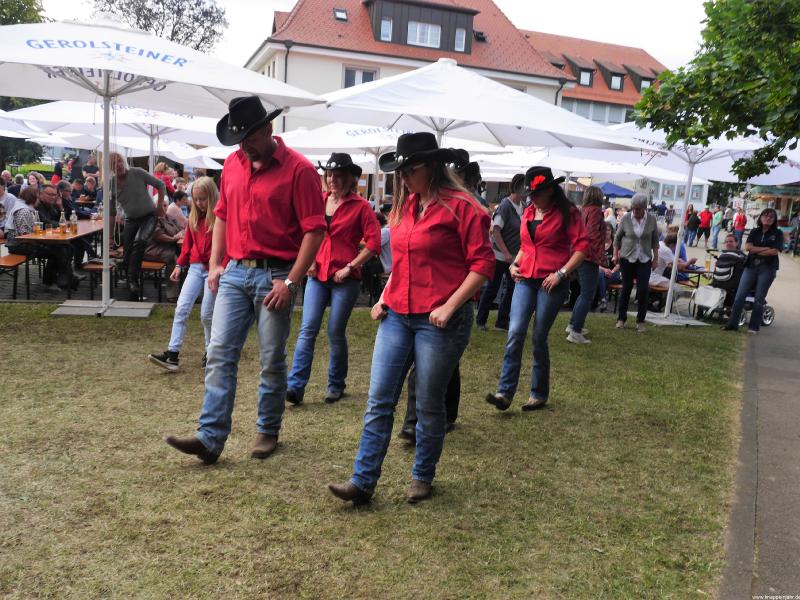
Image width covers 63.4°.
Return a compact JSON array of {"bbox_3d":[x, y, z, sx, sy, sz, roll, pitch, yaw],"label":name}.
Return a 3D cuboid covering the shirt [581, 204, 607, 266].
[{"bbox_3d":[2.105,-0.709,7.112,0.304,0.680,0.467,7,10,19],"label":"shirt"}]

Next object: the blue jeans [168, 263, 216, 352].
[{"bbox_3d":[-1.575,0.058,4.982,0.310,0.680,0.360,12,12,37],"label":"blue jeans"}]

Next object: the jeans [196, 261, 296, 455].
[{"bbox_3d":[-0.826,0.299,3.483,0.426,1.005,0.447,11,12,37],"label":"jeans"}]

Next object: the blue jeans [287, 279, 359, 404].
[{"bbox_3d":[-0.522,0.266,4.476,0.370,0.850,0.350,11,11,31],"label":"blue jeans"}]

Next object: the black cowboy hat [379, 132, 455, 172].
[{"bbox_3d":[0.070,-0.672,2.908,0.350,0.150,0.290,-19,22,-33],"label":"black cowboy hat"}]

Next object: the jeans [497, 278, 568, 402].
[{"bbox_3d":[0.960,0.284,4.654,0.416,0.893,0.396,-5,13,-43],"label":"jeans"}]

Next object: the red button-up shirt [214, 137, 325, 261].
[{"bbox_3d":[-0.662,-0.515,3.280,0.580,0.620,0.360,11,12,32],"label":"red button-up shirt"}]

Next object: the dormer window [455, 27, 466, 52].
[{"bbox_3d":[2.903,-12.392,30.900,0.500,1.050,0.150,2,10,-13],"label":"dormer window"}]

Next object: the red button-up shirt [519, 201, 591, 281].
[{"bbox_3d":[1.084,-0.416,4.601,0.460,0.560,0.300,13,13,39],"label":"red button-up shirt"}]

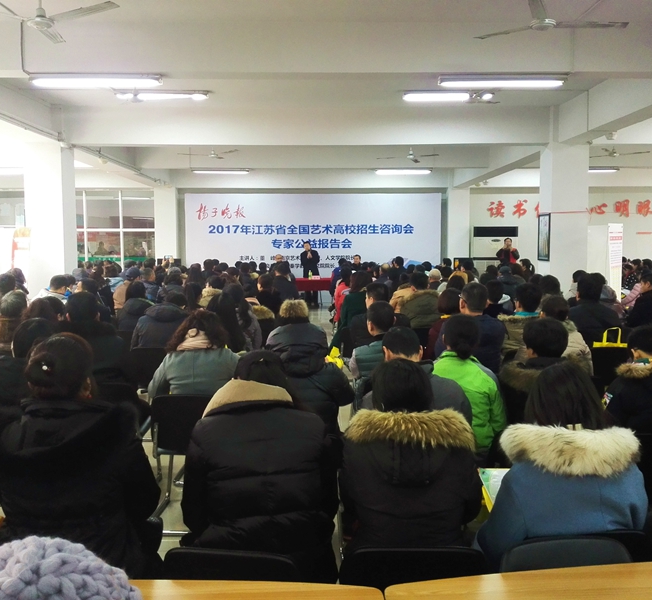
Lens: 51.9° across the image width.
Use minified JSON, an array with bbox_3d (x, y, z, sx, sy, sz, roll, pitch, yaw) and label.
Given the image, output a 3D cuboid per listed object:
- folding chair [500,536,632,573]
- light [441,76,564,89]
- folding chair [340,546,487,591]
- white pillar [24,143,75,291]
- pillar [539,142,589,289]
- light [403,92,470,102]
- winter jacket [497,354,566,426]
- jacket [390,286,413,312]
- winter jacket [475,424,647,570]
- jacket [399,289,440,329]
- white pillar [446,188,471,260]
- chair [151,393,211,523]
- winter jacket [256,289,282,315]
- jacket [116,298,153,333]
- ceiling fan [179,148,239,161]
[{"bbox_3d":[0.683,1.056,2.143,0.440,0.820,0.500,0,5,-4],"label":"folding chair"},{"bbox_3d":[1.722,-2.109,6.500,1.270,0.090,0.140,0,5,-1],"label":"light"},{"bbox_3d":[0.246,1.055,2.158,0.450,0.820,0.510,0,5,-1],"label":"folding chair"},{"bbox_3d":[-4.361,-0.865,10.690,0.580,3.220,0.580,0,5,-1],"label":"white pillar"},{"bbox_3d":[3.743,-0.845,10.612,0.570,3.150,0.560,0,5,-1],"label":"pillar"},{"bbox_3d":[1.692,-2.804,9.257,1.260,0.100,0.120,0,5,-1],"label":"light"},{"bbox_3d":[1.126,0.568,3.422,0.490,0.660,0.430,0,5,-5],"label":"winter jacket"},{"bbox_3d":[1.020,0.083,8.600,0.460,0.600,0.400,0,5,-1],"label":"jacket"},{"bbox_3d":[0.768,0.653,2.252,0.540,0.580,0.420,0,5,-1],"label":"winter jacket"},{"bbox_3d":[1.047,0.177,7.200,0.500,0.620,0.400,0,5,-1],"label":"jacket"},{"bbox_3d":[3.477,-1.392,17.588,0.550,3.150,0.550,0,5,-1],"label":"white pillar"},{"bbox_3d":[-0.749,0.877,3.970,0.460,0.780,0.500,0,5,-1],"label":"chair"},{"bbox_3d":[-0.728,0.159,8.635,0.490,0.620,0.420,0,5,2],"label":"winter jacket"},{"bbox_3d":[-1.913,0.259,6.800,0.480,0.600,0.400,0,5,3],"label":"jacket"},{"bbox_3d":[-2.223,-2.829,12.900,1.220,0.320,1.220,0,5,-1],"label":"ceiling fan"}]

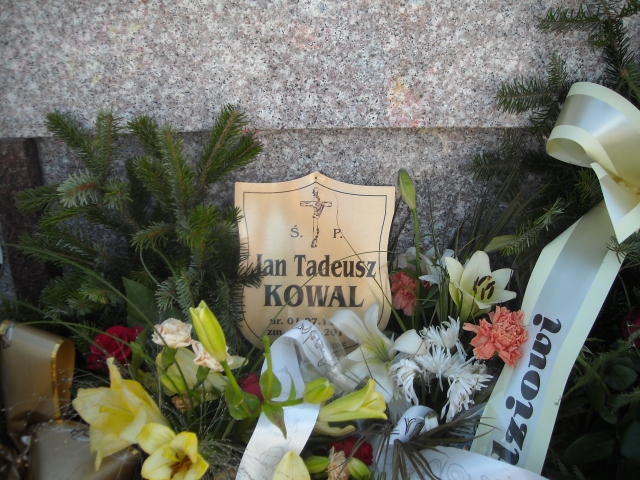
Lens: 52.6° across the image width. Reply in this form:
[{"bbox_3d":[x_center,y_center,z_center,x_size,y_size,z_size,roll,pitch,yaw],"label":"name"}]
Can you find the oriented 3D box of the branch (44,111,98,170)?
[{"bbox_3d":[-0.369,-0.148,0.960,0.042,0.102,0.040,-43,9,-10],"label":"branch"}]

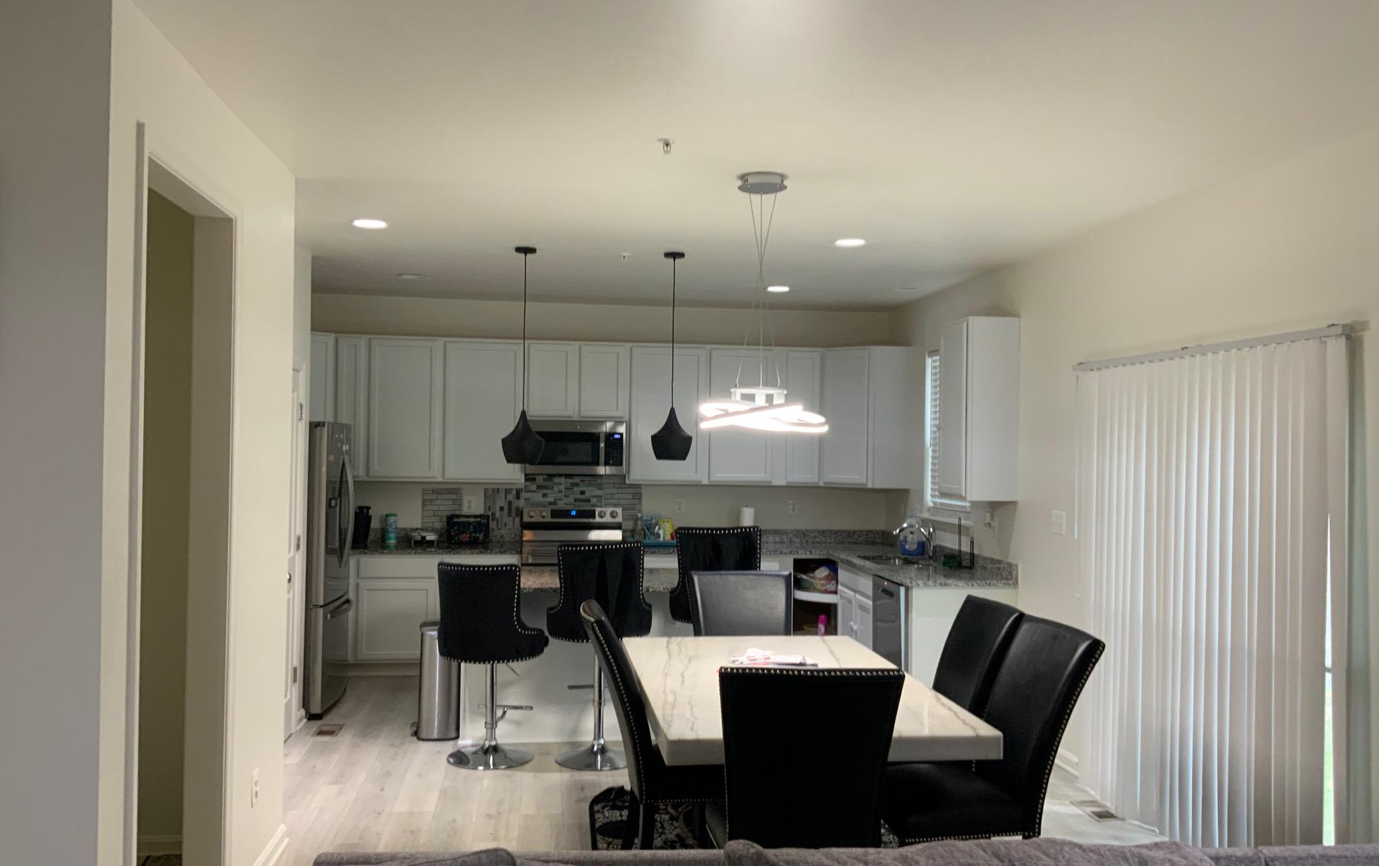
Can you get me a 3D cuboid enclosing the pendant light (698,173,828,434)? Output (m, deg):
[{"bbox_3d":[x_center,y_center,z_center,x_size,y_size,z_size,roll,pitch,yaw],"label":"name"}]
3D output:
[{"bbox_3d":[0.307,-0.518,4.681,0.540,1.049,0.520,1,-1,-7],"label":"pendant light"}]

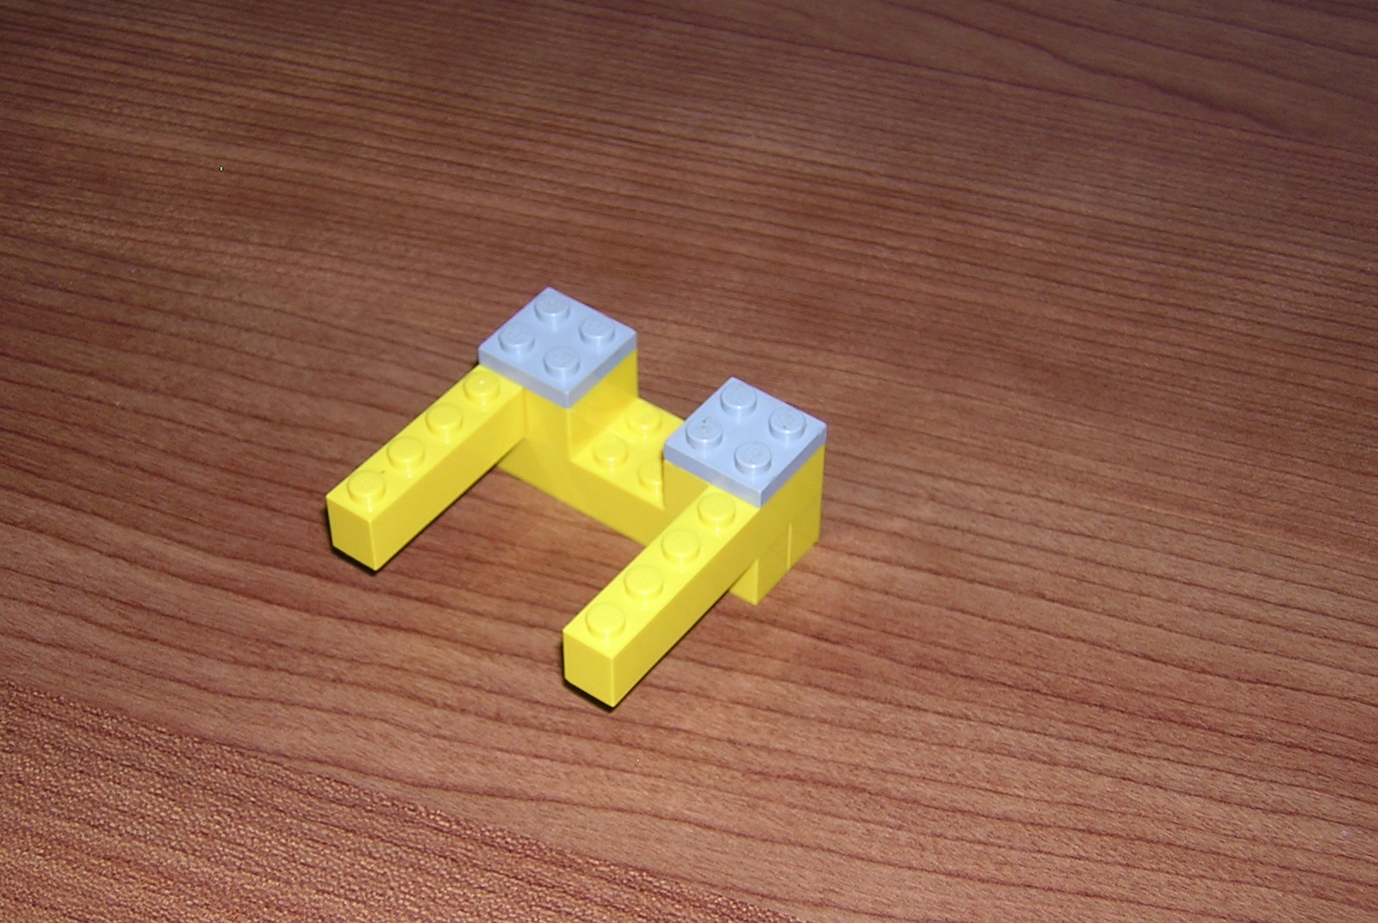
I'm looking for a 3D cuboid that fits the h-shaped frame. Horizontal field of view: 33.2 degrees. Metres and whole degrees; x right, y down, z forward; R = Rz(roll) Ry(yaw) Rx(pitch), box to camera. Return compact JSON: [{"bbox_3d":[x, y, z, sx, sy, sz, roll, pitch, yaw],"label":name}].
[{"bbox_3d":[-0.015,0.006,0.315,0.048,0.024,0.048,27,50,24],"label":"h-shaped frame"}]

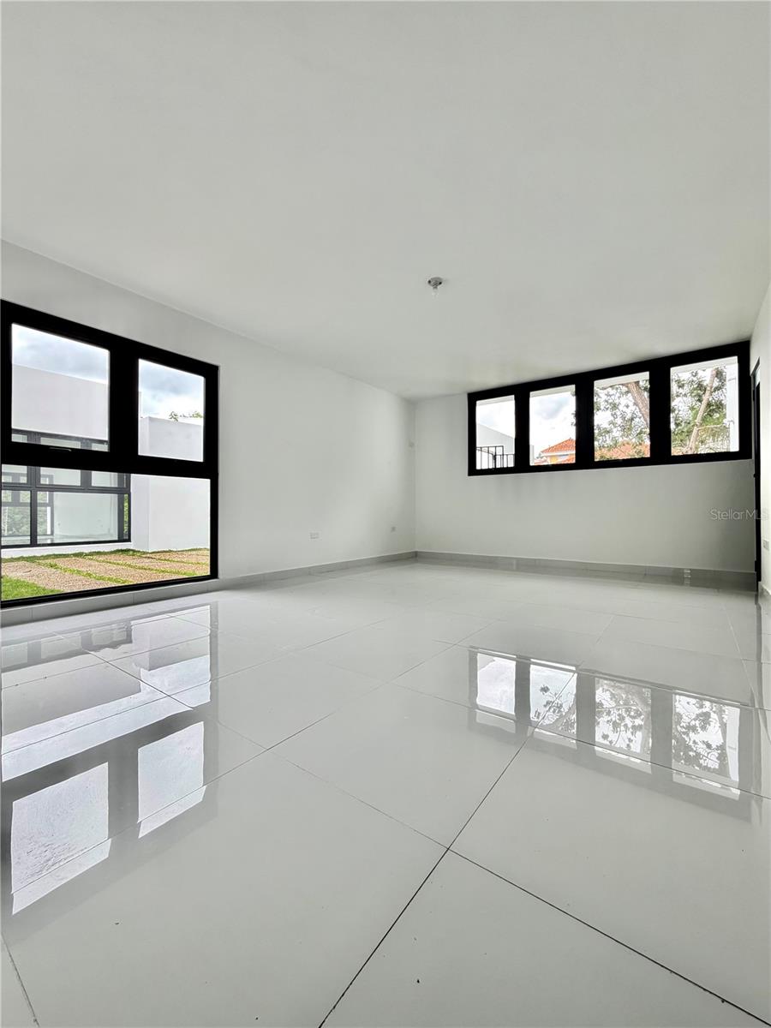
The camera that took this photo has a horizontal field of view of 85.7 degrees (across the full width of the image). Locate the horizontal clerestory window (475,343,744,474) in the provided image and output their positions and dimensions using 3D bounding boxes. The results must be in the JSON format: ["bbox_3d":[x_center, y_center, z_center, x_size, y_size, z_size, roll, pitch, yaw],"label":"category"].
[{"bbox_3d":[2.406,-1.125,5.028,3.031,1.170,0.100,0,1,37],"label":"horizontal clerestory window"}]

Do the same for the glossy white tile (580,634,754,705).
[{"bbox_3d":[1.320,0.723,1.976,0.624,0.012,0.624,0,1,37],"label":"glossy white tile"}]

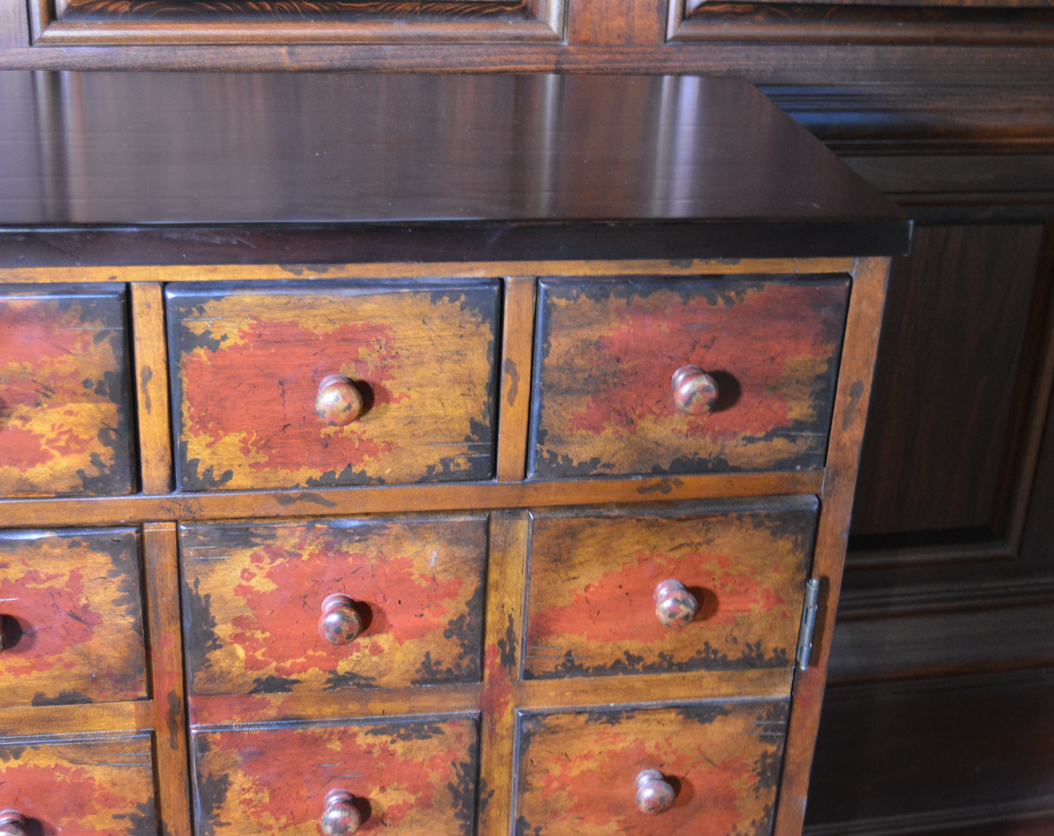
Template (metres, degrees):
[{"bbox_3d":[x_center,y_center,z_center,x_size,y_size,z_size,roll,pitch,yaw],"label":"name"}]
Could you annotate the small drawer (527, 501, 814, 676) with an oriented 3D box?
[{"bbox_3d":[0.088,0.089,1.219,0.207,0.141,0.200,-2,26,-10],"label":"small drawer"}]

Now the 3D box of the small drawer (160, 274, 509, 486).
[{"bbox_3d":[-0.137,-0.057,1.112,0.210,0.146,0.210,-2,26,-10],"label":"small drawer"}]

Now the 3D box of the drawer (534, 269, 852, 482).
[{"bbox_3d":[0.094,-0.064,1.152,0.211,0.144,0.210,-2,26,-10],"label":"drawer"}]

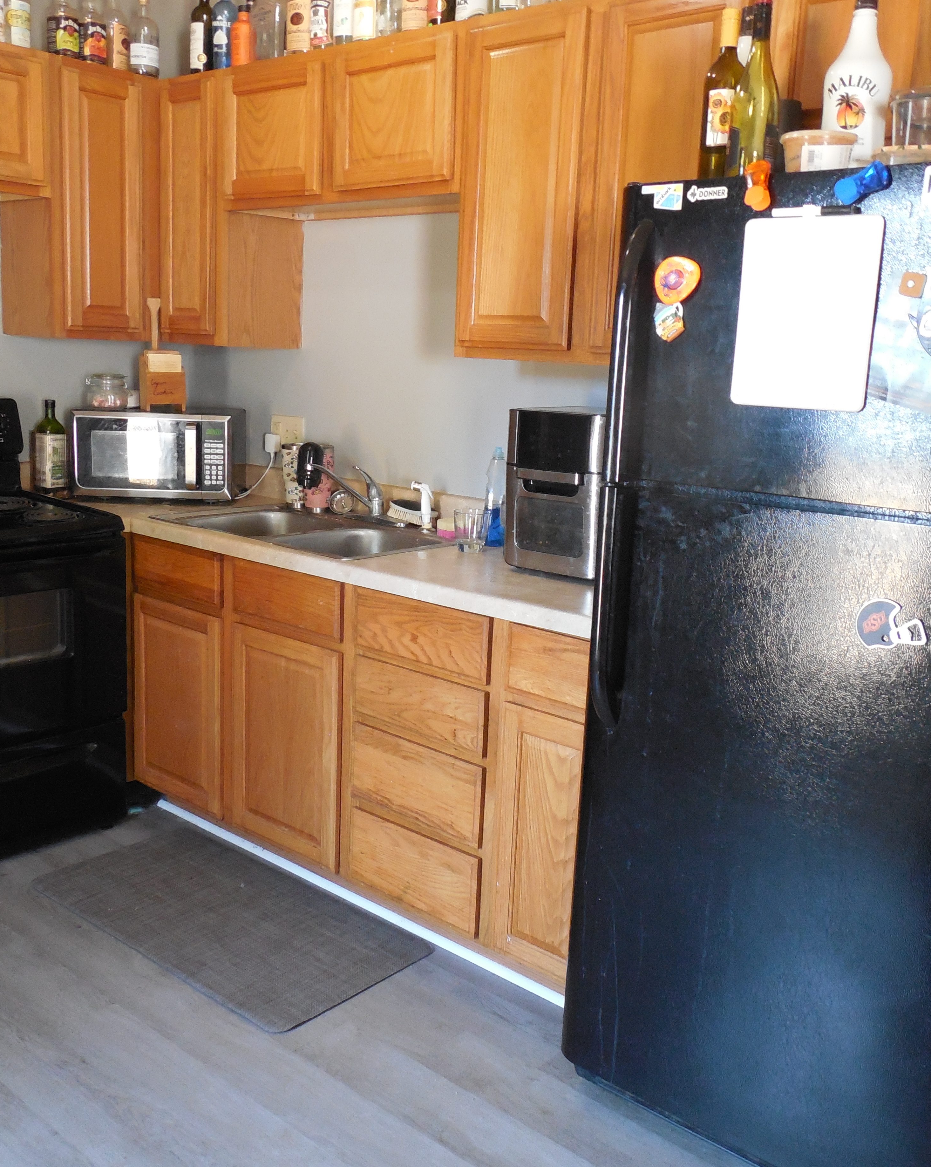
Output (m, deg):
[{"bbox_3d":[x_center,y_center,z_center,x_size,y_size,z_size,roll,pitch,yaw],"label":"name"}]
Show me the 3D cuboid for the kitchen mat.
[{"bbox_3d":[-0.606,0.823,2.806,1.000,0.014,0.495,12,15,37],"label":"kitchen mat"}]

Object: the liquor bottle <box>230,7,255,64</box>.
[{"bbox_3d":[-0.639,-1.555,3.238,0.072,0.190,0.070,1,12,-6],"label":"liquor bottle"}]

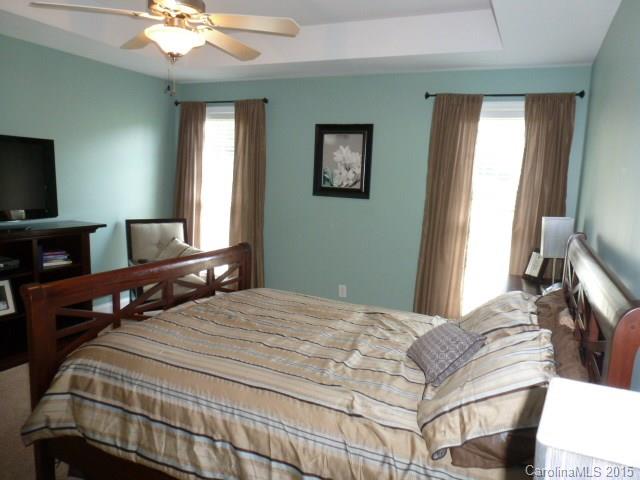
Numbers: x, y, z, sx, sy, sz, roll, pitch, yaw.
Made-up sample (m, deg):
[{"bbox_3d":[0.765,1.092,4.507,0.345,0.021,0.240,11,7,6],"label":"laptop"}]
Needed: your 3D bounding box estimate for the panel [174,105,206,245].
[{"bbox_3d":[-1.465,-0.450,4.978,0.436,2.125,0.100,7,9,25],"label":"panel"}]

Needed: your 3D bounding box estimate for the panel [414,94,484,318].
[{"bbox_3d":[1.074,-0.139,3.773,0.405,2.131,0.100,7,9,25],"label":"panel"}]

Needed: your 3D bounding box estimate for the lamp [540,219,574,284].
[{"bbox_3d":[1.610,0.091,3.029,0.190,0.488,0.190,7,9,25],"label":"lamp"}]

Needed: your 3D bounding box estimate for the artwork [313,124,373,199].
[{"bbox_3d":[0.210,-0.744,4.198,0.589,0.684,0.035,7,9,25],"label":"artwork"}]

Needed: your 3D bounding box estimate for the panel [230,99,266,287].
[{"bbox_3d":[-0.763,-0.370,4.644,0.447,2.139,0.100,7,9,25],"label":"panel"}]

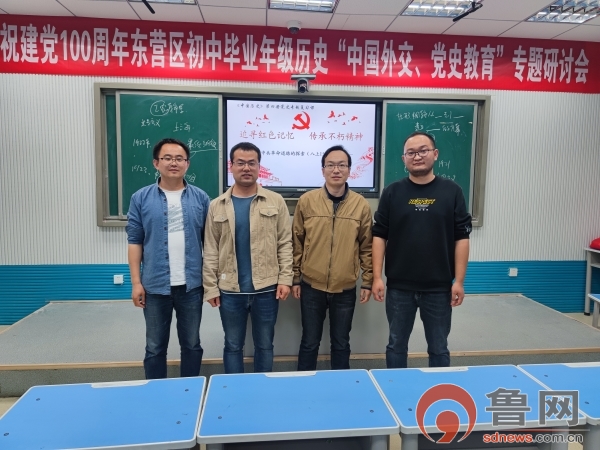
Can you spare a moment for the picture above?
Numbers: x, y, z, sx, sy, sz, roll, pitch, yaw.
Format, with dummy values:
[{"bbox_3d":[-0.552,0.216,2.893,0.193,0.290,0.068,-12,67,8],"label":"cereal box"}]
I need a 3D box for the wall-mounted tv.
[{"bbox_3d":[0.039,-0.801,4.509,1.635,1.019,0.090,0,6,-6],"label":"wall-mounted tv"}]

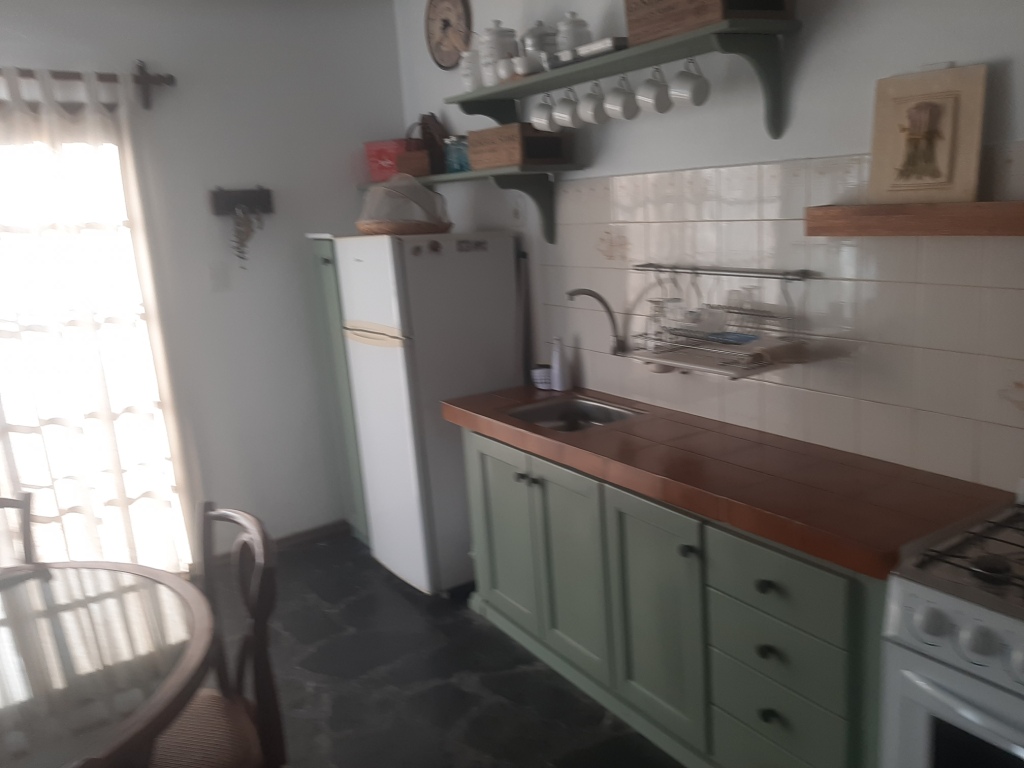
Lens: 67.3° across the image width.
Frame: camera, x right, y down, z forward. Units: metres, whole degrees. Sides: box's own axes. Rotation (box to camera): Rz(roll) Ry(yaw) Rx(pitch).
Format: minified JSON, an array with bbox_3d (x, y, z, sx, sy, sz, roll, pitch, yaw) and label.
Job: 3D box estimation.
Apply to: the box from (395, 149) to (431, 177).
[{"bbox_3d":[-0.372,-0.933,3.290,0.120,0.108,0.268,-14,16,-33],"label":"box"}]

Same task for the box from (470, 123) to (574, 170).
[{"bbox_3d":[0.028,-0.844,2.754,0.225,0.139,0.309,-13,16,-34],"label":"box"}]

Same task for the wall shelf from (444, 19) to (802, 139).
[{"bbox_3d":[0.258,-0.864,2.455,0.298,0.275,1.296,-13,16,-34],"label":"wall shelf"}]

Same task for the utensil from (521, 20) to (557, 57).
[{"bbox_3d":[0.092,-1.152,2.659,0.122,0.187,0.128,-4,14,1],"label":"utensil"}]

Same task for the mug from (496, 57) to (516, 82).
[{"bbox_3d":[-0.023,-1.074,2.624,0.070,0.077,0.075,-3,13,1],"label":"mug"}]

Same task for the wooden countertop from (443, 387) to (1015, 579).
[{"bbox_3d":[0.450,0.194,2.380,0.475,0.071,1.796,-14,16,-33],"label":"wooden countertop"}]

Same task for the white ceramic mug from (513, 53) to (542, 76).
[{"bbox_3d":[0.057,-1.078,2.572,0.092,0.073,0.107,-14,16,-33],"label":"white ceramic mug"}]

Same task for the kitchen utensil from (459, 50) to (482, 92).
[{"bbox_3d":[-0.140,-1.125,2.775,0.070,0.140,0.070,-13,16,-34],"label":"kitchen utensil"}]

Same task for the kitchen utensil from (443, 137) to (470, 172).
[{"bbox_3d":[-0.212,-0.876,2.960,0.096,0.134,0.096,-13,16,-34],"label":"kitchen utensil"}]

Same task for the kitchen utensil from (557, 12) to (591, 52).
[{"bbox_3d":[0.200,-1.096,2.468,0.106,0.182,0.106,-3,13,1],"label":"kitchen utensil"}]

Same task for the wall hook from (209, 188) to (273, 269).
[{"bbox_3d":[-1.158,-0.684,3.348,0.271,0.335,0.050,-13,16,-34],"label":"wall hook"}]

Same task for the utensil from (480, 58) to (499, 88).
[{"bbox_3d":[-0.081,-1.120,2.762,0.064,0.100,0.064,-4,14,1],"label":"utensil"}]

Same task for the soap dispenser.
[{"bbox_3d":[0.183,-0.075,2.974,0.065,0.208,0.070,-13,16,-34],"label":"soap dispenser"}]

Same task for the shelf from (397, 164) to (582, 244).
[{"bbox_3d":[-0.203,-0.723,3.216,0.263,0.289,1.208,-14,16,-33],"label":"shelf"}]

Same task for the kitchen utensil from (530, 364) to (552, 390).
[{"bbox_3d":[0.126,-0.030,3.066,0.102,0.087,0.102,-4,14,1],"label":"kitchen utensil"}]

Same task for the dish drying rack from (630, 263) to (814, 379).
[{"bbox_3d":[0.556,-0.206,2.308,0.225,0.274,0.637,-14,16,-33],"label":"dish drying rack"}]

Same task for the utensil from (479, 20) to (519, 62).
[{"bbox_3d":[-0.046,-1.212,2.842,0.146,0.237,0.146,-4,14,1],"label":"utensil"}]

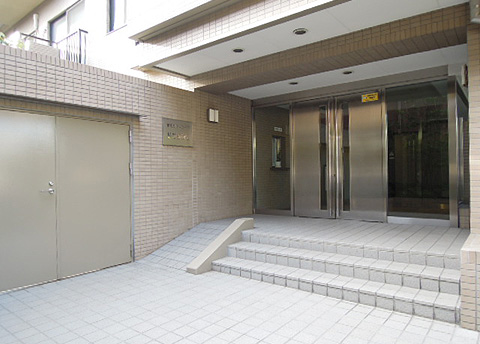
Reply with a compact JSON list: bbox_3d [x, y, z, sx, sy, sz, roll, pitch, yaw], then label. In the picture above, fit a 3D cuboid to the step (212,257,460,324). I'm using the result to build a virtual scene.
[{"bbox_3d":[0.794,1.148,3.483,2.570,0.125,0.337,-1,0,37],"label":"step"}]

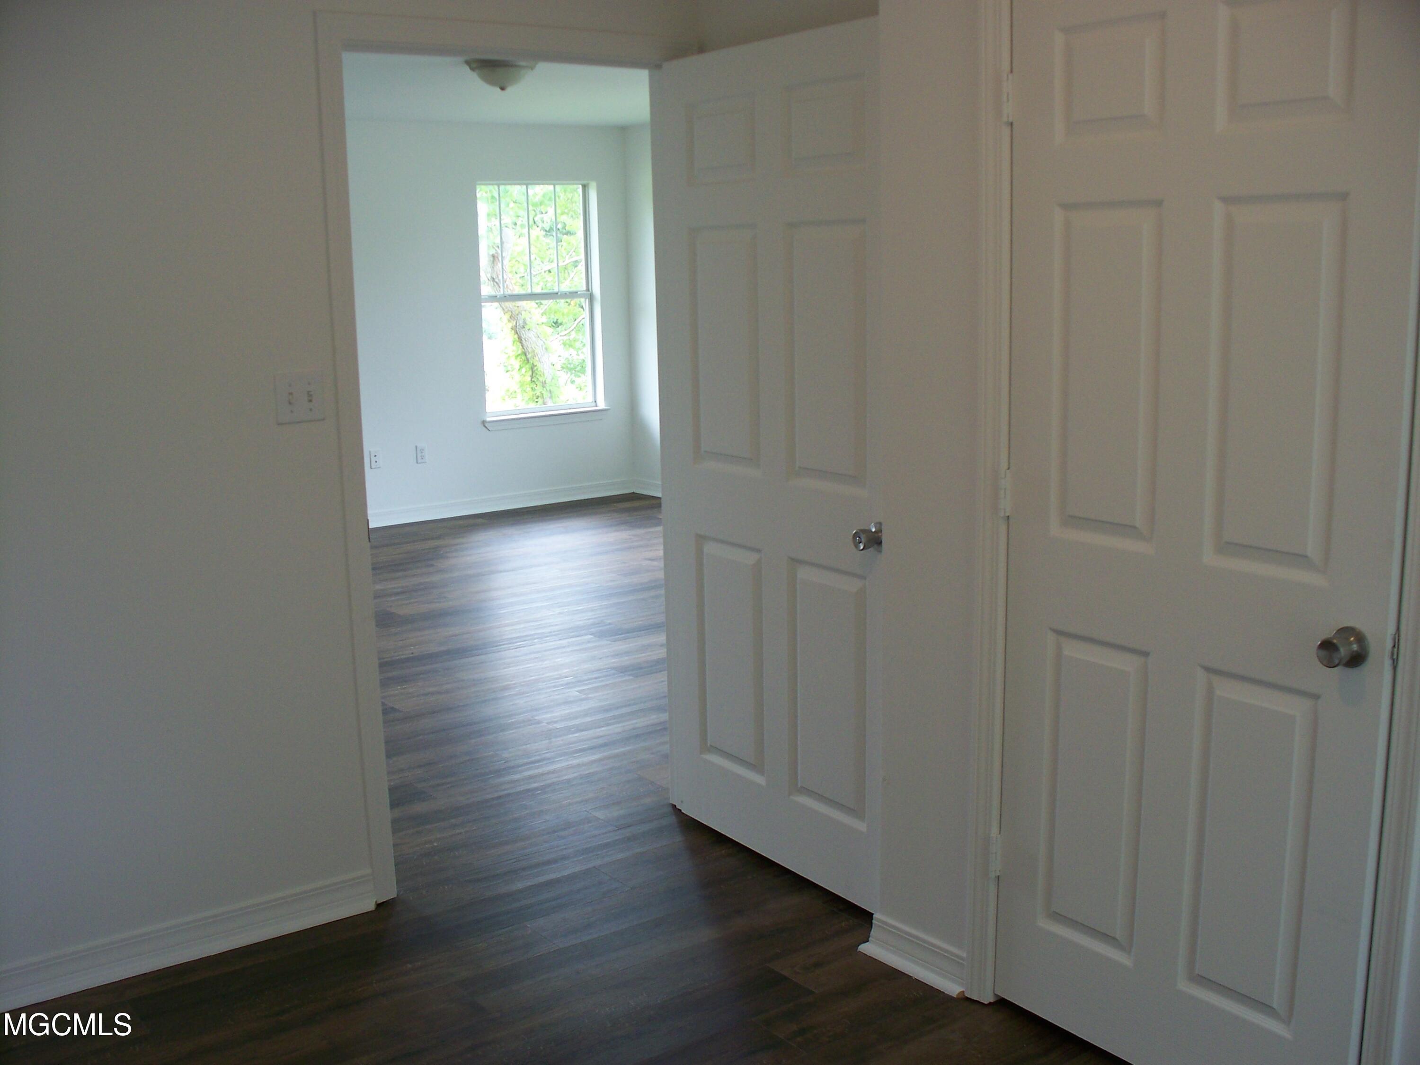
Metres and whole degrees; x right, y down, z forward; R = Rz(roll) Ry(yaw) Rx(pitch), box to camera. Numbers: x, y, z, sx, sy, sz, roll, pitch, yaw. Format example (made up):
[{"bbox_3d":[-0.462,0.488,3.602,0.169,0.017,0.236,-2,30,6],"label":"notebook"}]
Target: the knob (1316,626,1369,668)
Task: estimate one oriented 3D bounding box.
[{"bbox_3d":[0.983,0.185,2.307,0.063,0.066,0.066,-9,13,-35],"label":"knob"}]

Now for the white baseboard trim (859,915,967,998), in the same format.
[{"bbox_3d":[0.442,0.929,3.251,0.032,0.085,0.293,-9,13,-35],"label":"white baseboard trim"}]

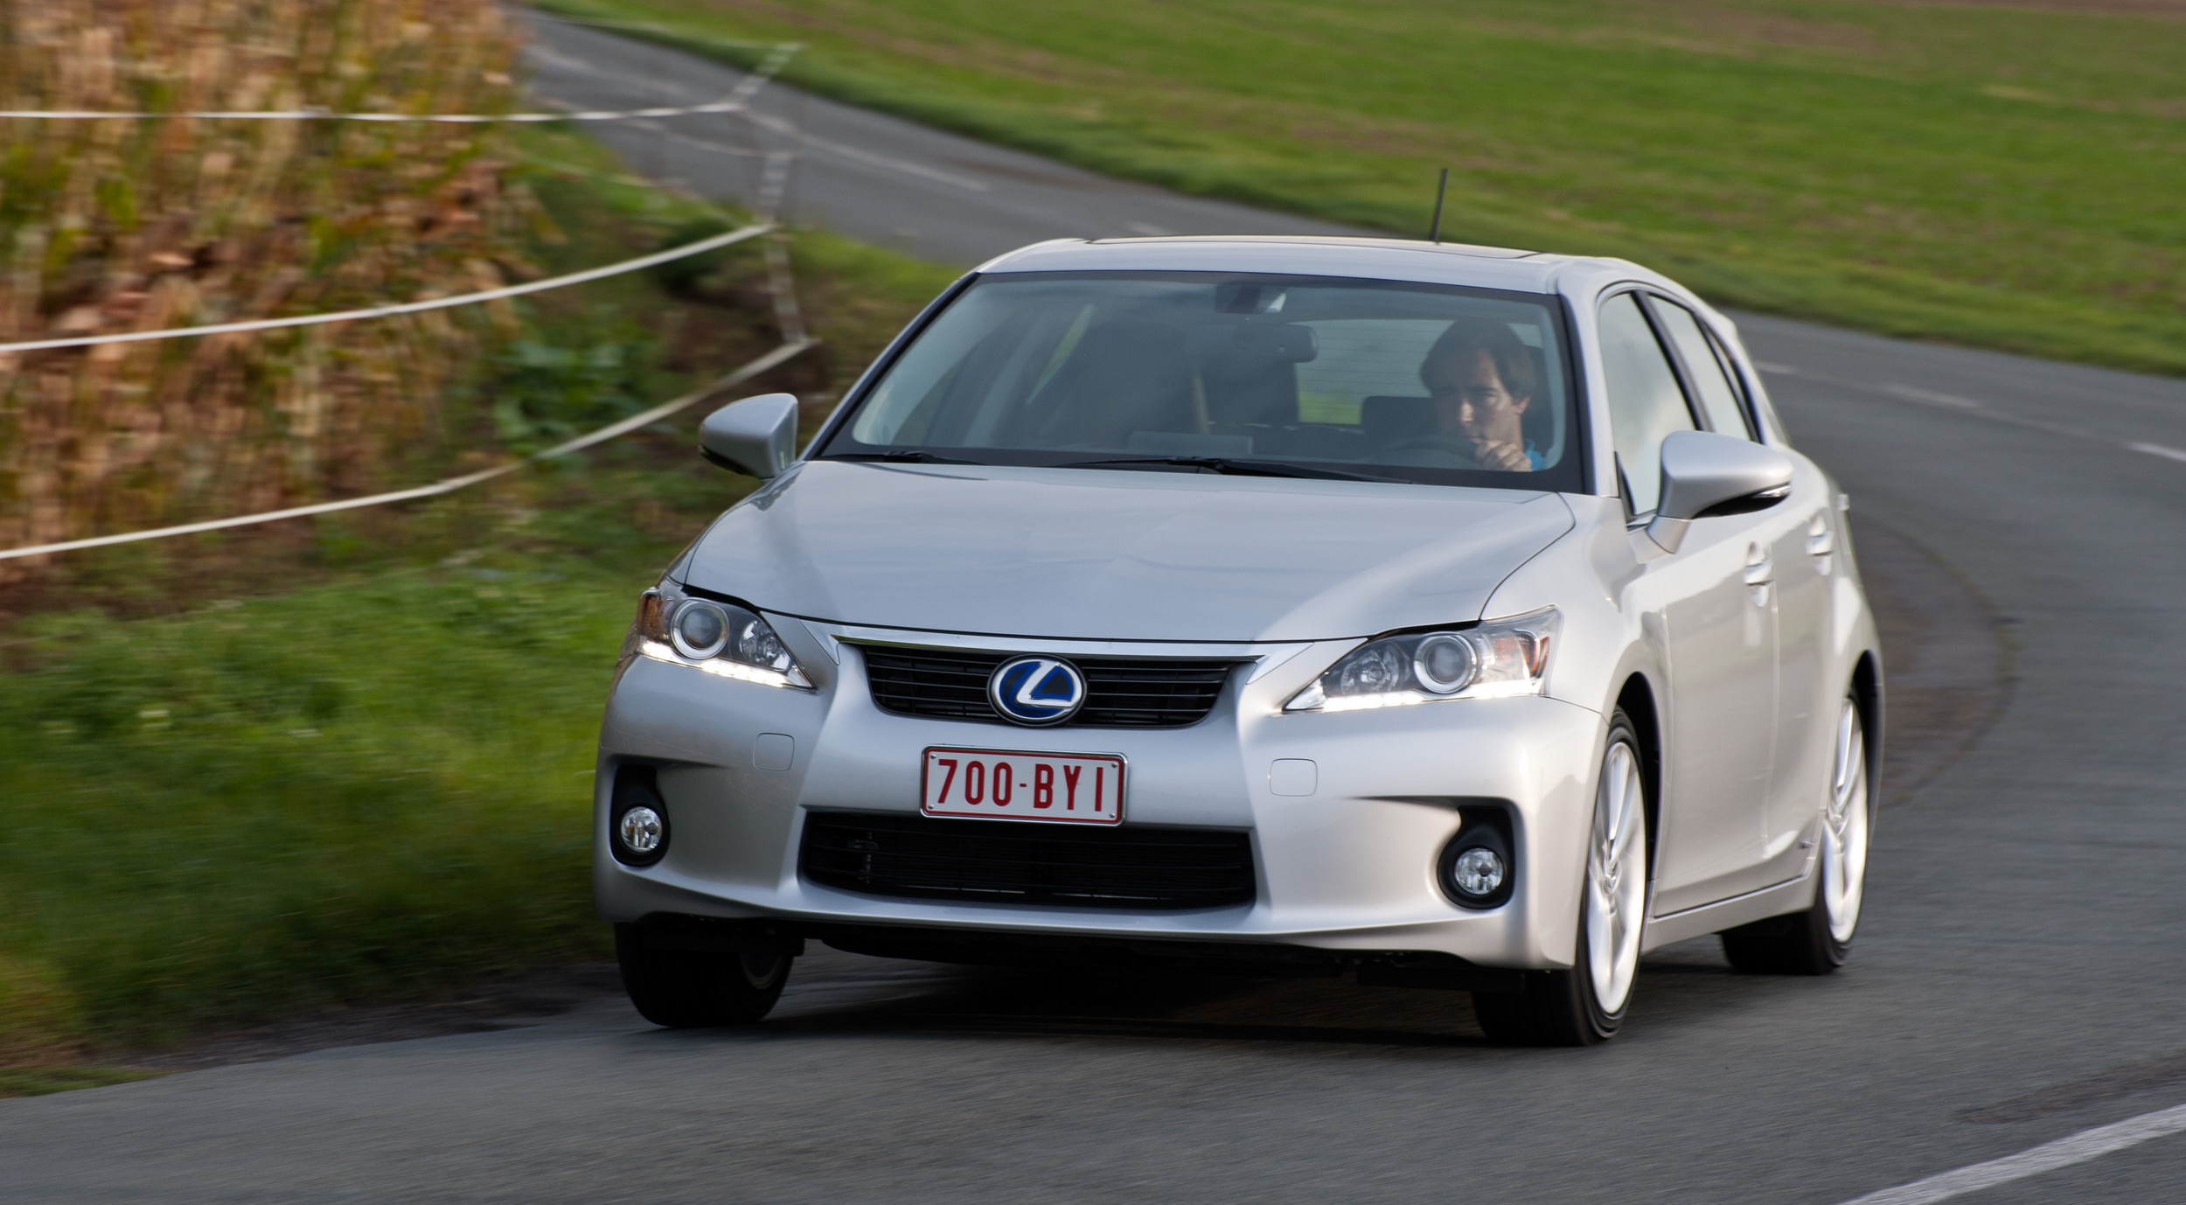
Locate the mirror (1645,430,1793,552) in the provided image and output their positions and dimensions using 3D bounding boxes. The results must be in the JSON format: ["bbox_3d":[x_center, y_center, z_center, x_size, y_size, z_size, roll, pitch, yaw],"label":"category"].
[{"bbox_3d":[1.125,-0.198,23.932,0.240,0.215,0.170,2,2,12],"label":"mirror"}]

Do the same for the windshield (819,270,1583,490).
[{"bbox_3d":[0.236,-0.408,23.963,1.400,0.370,0.720,2,2,12],"label":"windshield"}]

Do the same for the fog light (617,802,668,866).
[{"bbox_3d":[-0.772,0.396,22.897,0.100,0.110,0.090,2,2,12],"label":"fog light"}]

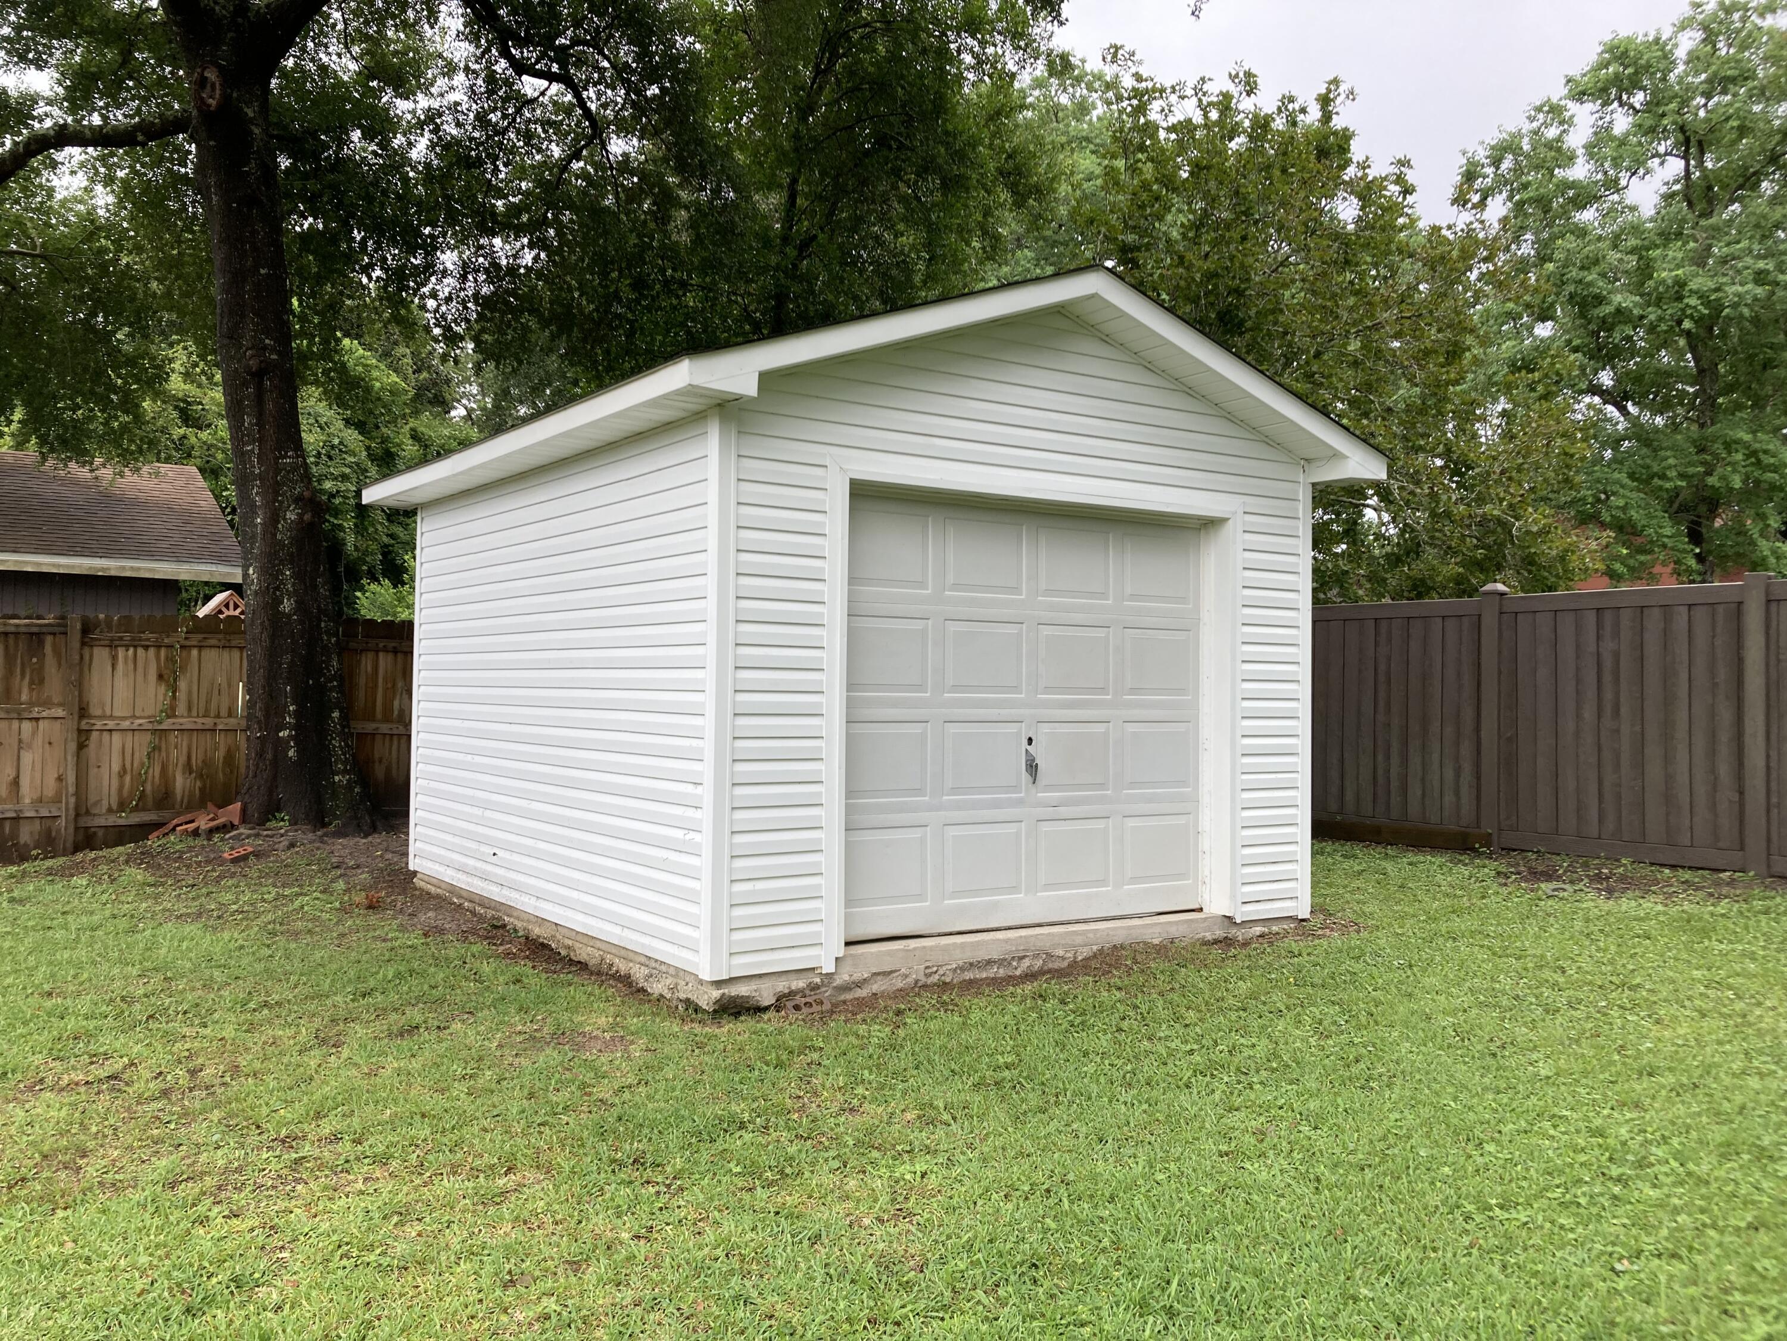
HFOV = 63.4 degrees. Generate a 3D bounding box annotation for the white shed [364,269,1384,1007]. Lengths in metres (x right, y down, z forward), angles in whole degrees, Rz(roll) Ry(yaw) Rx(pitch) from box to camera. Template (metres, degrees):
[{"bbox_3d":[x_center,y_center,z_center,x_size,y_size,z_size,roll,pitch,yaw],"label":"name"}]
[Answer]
[{"bbox_3d":[-0.410,-0.243,8.893,4.343,3.345,4.890,1,-1,-34],"label":"white shed"}]

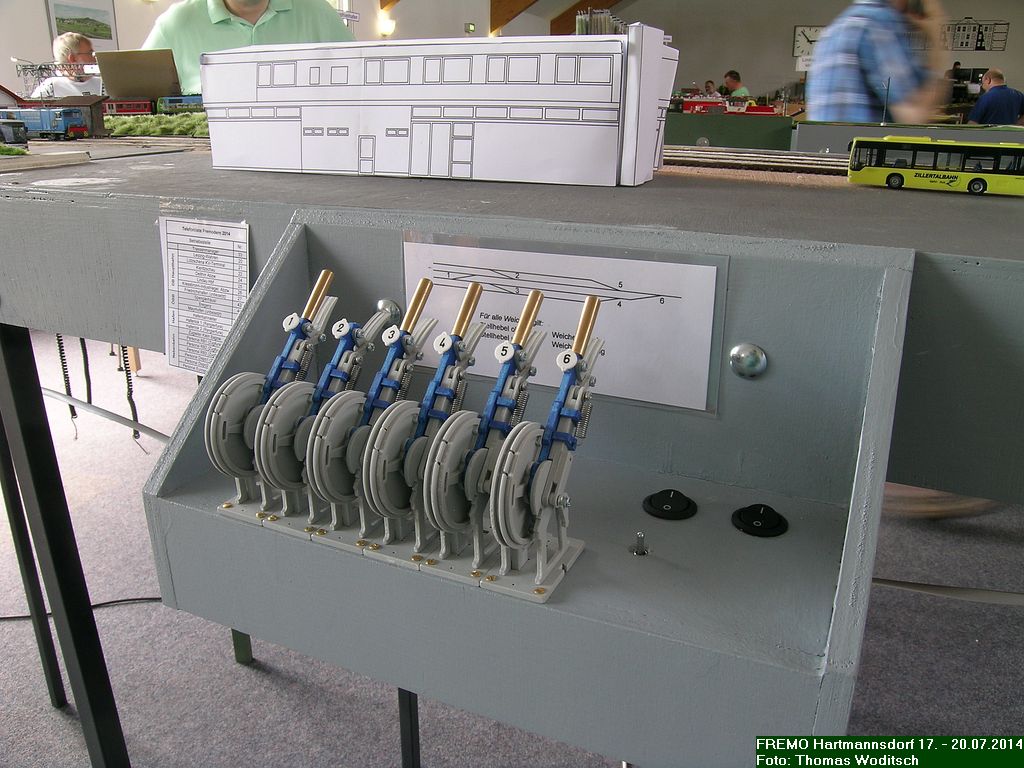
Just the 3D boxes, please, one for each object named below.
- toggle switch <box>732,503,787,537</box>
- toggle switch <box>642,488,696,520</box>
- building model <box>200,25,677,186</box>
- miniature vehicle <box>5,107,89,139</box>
[{"bbox_3d":[0.106,0.056,0.352,0.024,0.006,0.024,9,22,24],"label":"toggle switch"},{"bbox_3d":[0.070,0.052,0.366,0.024,0.006,0.024,-1,20,0],"label":"toggle switch"},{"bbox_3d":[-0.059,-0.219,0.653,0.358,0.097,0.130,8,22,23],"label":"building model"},{"bbox_3d":[-0.751,-0.420,1.332,0.178,0.047,0.034,10,22,27],"label":"miniature vehicle"}]

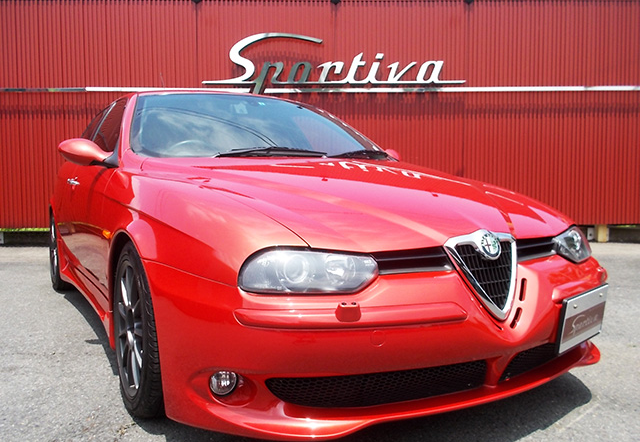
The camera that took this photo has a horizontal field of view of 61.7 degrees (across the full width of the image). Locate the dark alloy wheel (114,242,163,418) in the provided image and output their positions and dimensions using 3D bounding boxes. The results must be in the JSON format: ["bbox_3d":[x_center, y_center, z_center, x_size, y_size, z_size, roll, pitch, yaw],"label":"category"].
[{"bbox_3d":[-0.562,0.378,1.930,0.225,0.640,0.640,-3,5,-31],"label":"dark alloy wheel"}]

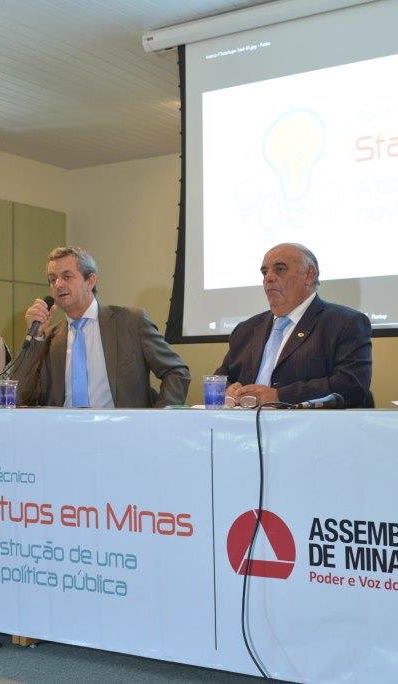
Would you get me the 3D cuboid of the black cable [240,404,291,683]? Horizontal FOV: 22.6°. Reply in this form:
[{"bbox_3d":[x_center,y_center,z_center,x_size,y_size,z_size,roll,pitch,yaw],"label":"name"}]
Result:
[{"bbox_3d":[0.182,0.526,2.682,0.120,0.720,0.160,-2,-5,32],"label":"black cable"}]

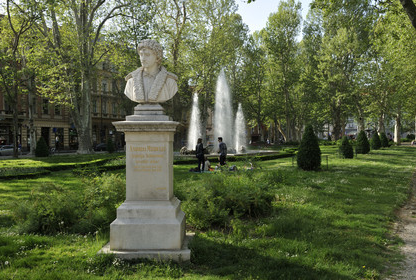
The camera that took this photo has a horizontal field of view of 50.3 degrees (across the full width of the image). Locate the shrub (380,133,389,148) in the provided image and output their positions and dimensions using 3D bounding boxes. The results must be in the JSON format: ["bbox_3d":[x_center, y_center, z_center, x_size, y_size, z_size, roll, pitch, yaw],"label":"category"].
[{"bbox_3d":[27.100,0.030,68.000,1.300,2.250,1.300,0,0,0],"label":"shrub"}]

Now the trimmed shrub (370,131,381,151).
[{"bbox_3d":[21.600,0.060,57.000,1.330,2.400,1.330,0,0,0],"label":"trimmed shrub"}]

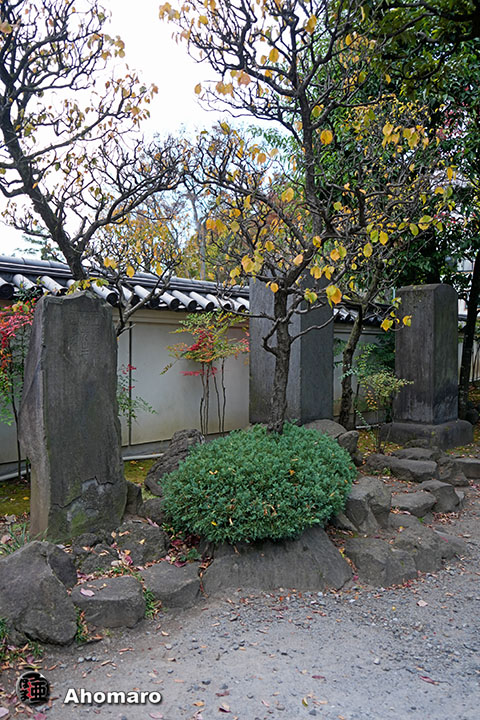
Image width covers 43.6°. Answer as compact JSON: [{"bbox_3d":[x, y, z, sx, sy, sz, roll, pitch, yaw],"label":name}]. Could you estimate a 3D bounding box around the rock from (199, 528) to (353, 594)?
[{"bbox_3d":[0.243,1.284,3.998,0.940,0.320,0.520,0,1,-5],"label":"rock"}]

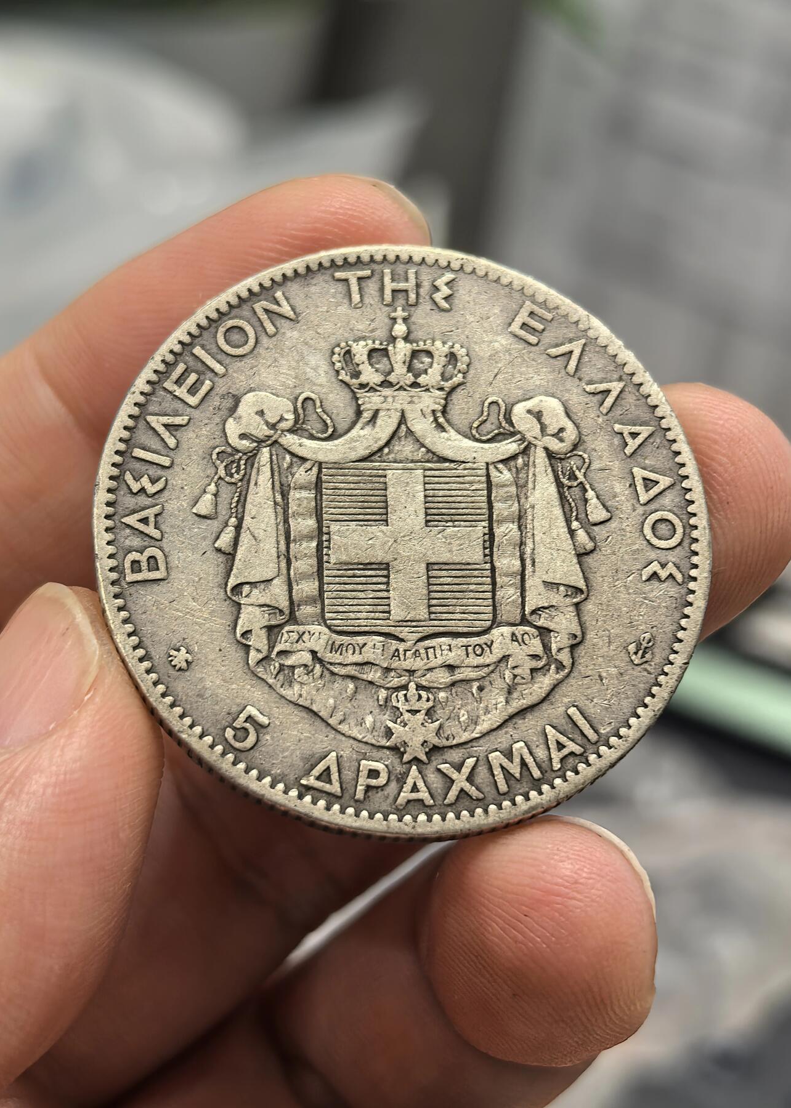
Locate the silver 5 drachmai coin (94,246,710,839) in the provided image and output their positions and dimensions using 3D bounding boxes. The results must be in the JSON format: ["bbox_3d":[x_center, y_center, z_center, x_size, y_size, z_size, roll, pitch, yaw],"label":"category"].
[{"bbox_3d":[0.001,-0.001,0.104,0.037,0.003,0.037,1,71,-6],"label":"silver 5 drachmai coin"}]

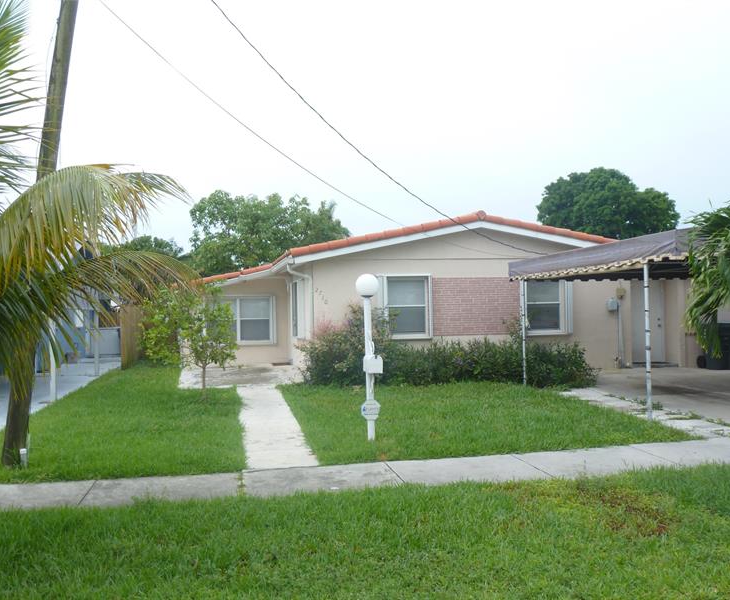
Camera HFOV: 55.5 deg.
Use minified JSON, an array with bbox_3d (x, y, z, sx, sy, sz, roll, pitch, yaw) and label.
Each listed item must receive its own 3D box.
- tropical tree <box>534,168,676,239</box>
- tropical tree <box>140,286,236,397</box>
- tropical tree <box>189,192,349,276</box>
[{"bbox_3d":[13.346,-2.830,38.000,8.020,8.760,7.460,-1,0,-11],"label":"tropical tree"},{"bbox_3d":[-3.200,0.744,12.500,1.730,1.970,1.470,-1,0,-11],"label":"tropical tree"},{"bbox_3d":[-3.857,-1.253,28.000,6.460,6.180,6.010,-1,0,-11],"label":"tropical tree"}]

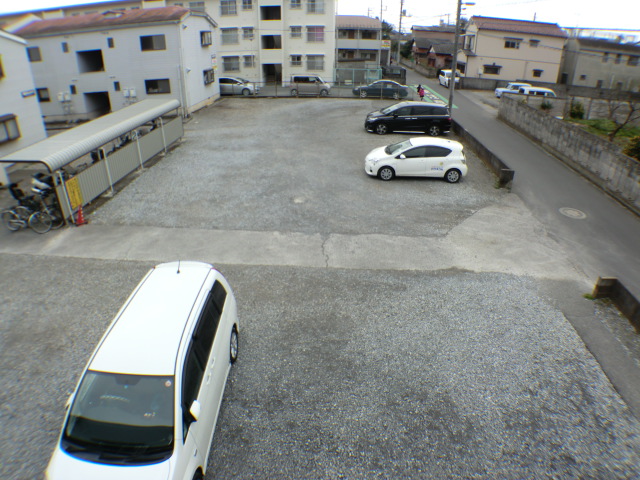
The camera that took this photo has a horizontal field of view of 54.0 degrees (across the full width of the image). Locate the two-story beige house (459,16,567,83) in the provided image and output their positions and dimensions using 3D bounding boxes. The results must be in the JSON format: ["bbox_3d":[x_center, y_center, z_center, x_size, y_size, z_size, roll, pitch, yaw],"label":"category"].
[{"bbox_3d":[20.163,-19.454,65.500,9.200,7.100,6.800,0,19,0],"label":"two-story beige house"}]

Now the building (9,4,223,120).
[{"bbox_3d":[-14.388,-13.300,46.500,11.700,7.100,11.000,1,19,3],"label":"building"}]

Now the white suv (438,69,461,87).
[{"bbox_3d":[13.236,-16.517,64.000,1.550,1.700,3.450,-2,19,-6],"label":"white suv"}]

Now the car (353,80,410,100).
[{"bbox_3d":[5.107,-12.527,52.200,4.600,1.420,1.740,3,19,8],"label":"car"}]

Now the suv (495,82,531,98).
[{"bbox_3d":[17.482,-13.422,56.500,3.500,1.550,1.550,-2,19,-5],"label":"suv"}]

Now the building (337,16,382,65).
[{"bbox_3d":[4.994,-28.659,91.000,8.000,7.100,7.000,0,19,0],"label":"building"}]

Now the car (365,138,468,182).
[{"bbox_3d":[3.665,-3.105,24.300,4.000,1.460,1.700,1,19,4],"label":"car"}]

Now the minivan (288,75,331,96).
[{"bbox_3d":[-0.843,-12.957,53.000,3.450,1.720,1.480,1,19,2],"label":"minivan"}]

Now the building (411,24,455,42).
[{"bbox_3d":[19.814,-33.261,106.000,8.800,6.200,7.500,0,19,0],"label":"building"}]

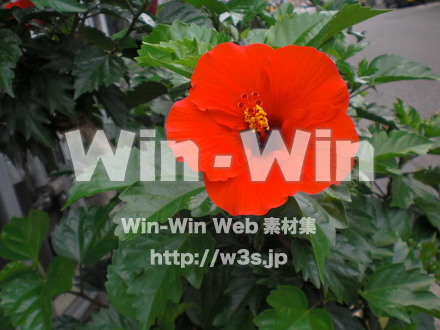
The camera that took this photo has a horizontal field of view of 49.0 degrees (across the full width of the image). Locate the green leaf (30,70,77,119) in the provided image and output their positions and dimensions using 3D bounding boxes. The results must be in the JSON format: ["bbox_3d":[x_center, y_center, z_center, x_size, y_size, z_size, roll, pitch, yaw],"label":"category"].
[{"bbox_3d":[-0.197,-0.084,0.570,0.050,0.016,0.066,-37,70,-24],"label":"green leaf"}]

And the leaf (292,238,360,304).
[{"bbox_3d":[0.093,0.093,0.420,0.052,0.018,0.062,-21,64,-18],"label":"leaf"}]

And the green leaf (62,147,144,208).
[{"bbox_3d":[-0.087,0.009,0.360,0.063,0.018,0.046,-26,50,-12],"label":"green leaf"}]

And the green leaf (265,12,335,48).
[{"bbox_3d":[0.067,-0.110,0.400,0.058,0.016,0.042,-30,44,-15],"label":"green leaf"}]

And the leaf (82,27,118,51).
[{"bbox_3d":[-0.137,-0.144,0.550,0.045,0.012,0.036,30,31,4],"label":"leaf"}]

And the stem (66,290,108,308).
[{"bbox_3d":[-0.126,0.128,0.460,0.046,0.005,0.005,23,60,-9],"label":"stem"}]

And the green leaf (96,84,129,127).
[{"bbox_3d":[-0.117,-0.064,0.530,0.033,0.054,0.014,-34,-5,-37],"label":"green leaf"}]

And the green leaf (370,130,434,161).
[{"bbox_3d":[0.157,-0.016,0.420,0.056,0.016,0.032,5,43,-9],"label":"green leaf"}]

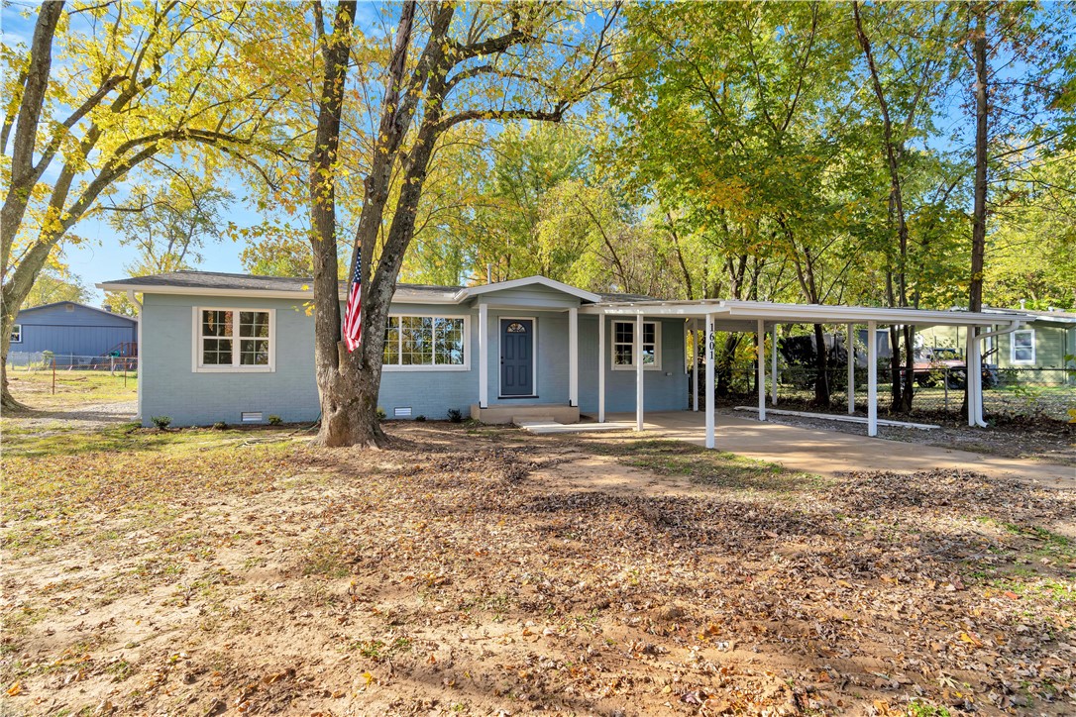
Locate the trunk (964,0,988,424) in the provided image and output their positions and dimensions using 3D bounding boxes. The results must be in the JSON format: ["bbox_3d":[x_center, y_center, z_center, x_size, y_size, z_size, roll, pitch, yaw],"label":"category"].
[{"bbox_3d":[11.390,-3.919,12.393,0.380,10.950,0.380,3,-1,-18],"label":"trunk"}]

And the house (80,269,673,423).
[{"bbox_3d":[-2.838,-0.424,14.917,14.500,3.950,8.700,0,-1,-18],"label":"house"}]

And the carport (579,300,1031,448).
[{"bbox_3d":[5.630,0.072,11.811,8.200,2.920,6.600,0,-1,-18],"label":"carport"}]

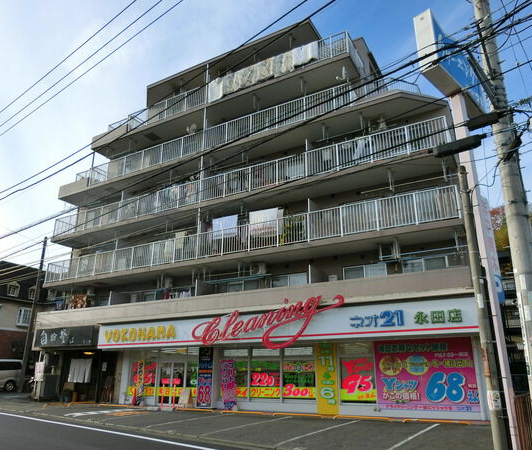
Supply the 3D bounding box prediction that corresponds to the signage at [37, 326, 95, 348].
[{"bbox_3d":[-10.562,5.879,22.704,4.700,0.970,0.220,-11,-21,28],"label":"signage"}]

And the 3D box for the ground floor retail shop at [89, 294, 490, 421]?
[{"bbox_3d":[-0.455,5.613,17.767,17.150,3.800,2.000,-11,-21,28],"label":"ground floor retail shop"}]

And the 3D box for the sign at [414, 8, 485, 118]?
[{"bbox_3d":[4.610,-3.897,10.778,2.706,1.580,0.400,17,-25,-42],"label":"sign"}]

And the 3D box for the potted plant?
[{"bbox_3d":[-10.355,8.842,22.487,0.550,0.700,0.550,-11,-21,28],"label":"potted plant"}]

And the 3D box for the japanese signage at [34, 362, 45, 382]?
[{"bbox_3d":[-12.728,8.259,24.369,0.770,1.000,0.080,-11,-21,28],"label":"japanese signage"}]

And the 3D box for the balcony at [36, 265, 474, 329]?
[{"bbox_3d":[-2.787,3.809,19.783,22.550,0.920,1.600,-11,-21,28],"label":"balcony"}]

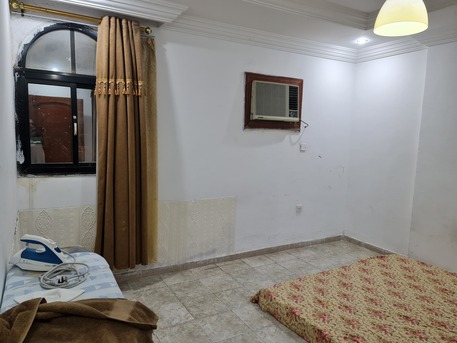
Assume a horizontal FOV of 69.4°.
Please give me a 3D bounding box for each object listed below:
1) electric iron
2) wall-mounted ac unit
[{"bbox_3d":[-0.991,0.413,1.686,0.285,0.145,0.118,2,6,8],"label":"electric iron"},{"bbox_3d":[0.527,-0.818,3.956,0.678,0.432,0.180,-2,7,-28],"label":"wall-mounted ac unit"}]

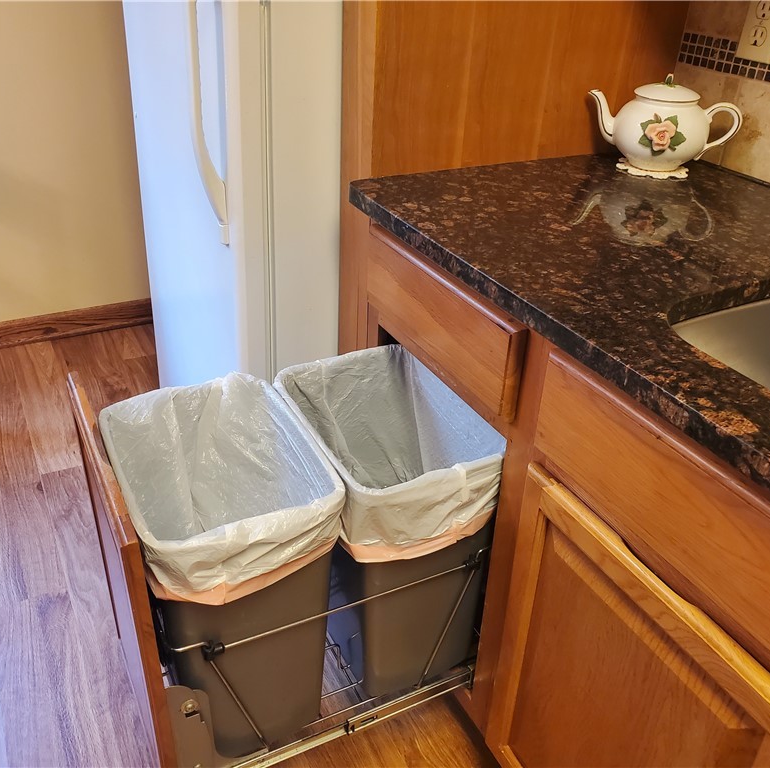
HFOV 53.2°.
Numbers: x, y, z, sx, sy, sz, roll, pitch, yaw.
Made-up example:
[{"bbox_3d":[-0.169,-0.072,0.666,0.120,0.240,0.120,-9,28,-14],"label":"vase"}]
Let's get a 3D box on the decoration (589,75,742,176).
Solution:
[{"bbox_3d":[0.461,-0.433,1.273,0.240,0.140,0.165,6,31,5],"label":"decoration"}]

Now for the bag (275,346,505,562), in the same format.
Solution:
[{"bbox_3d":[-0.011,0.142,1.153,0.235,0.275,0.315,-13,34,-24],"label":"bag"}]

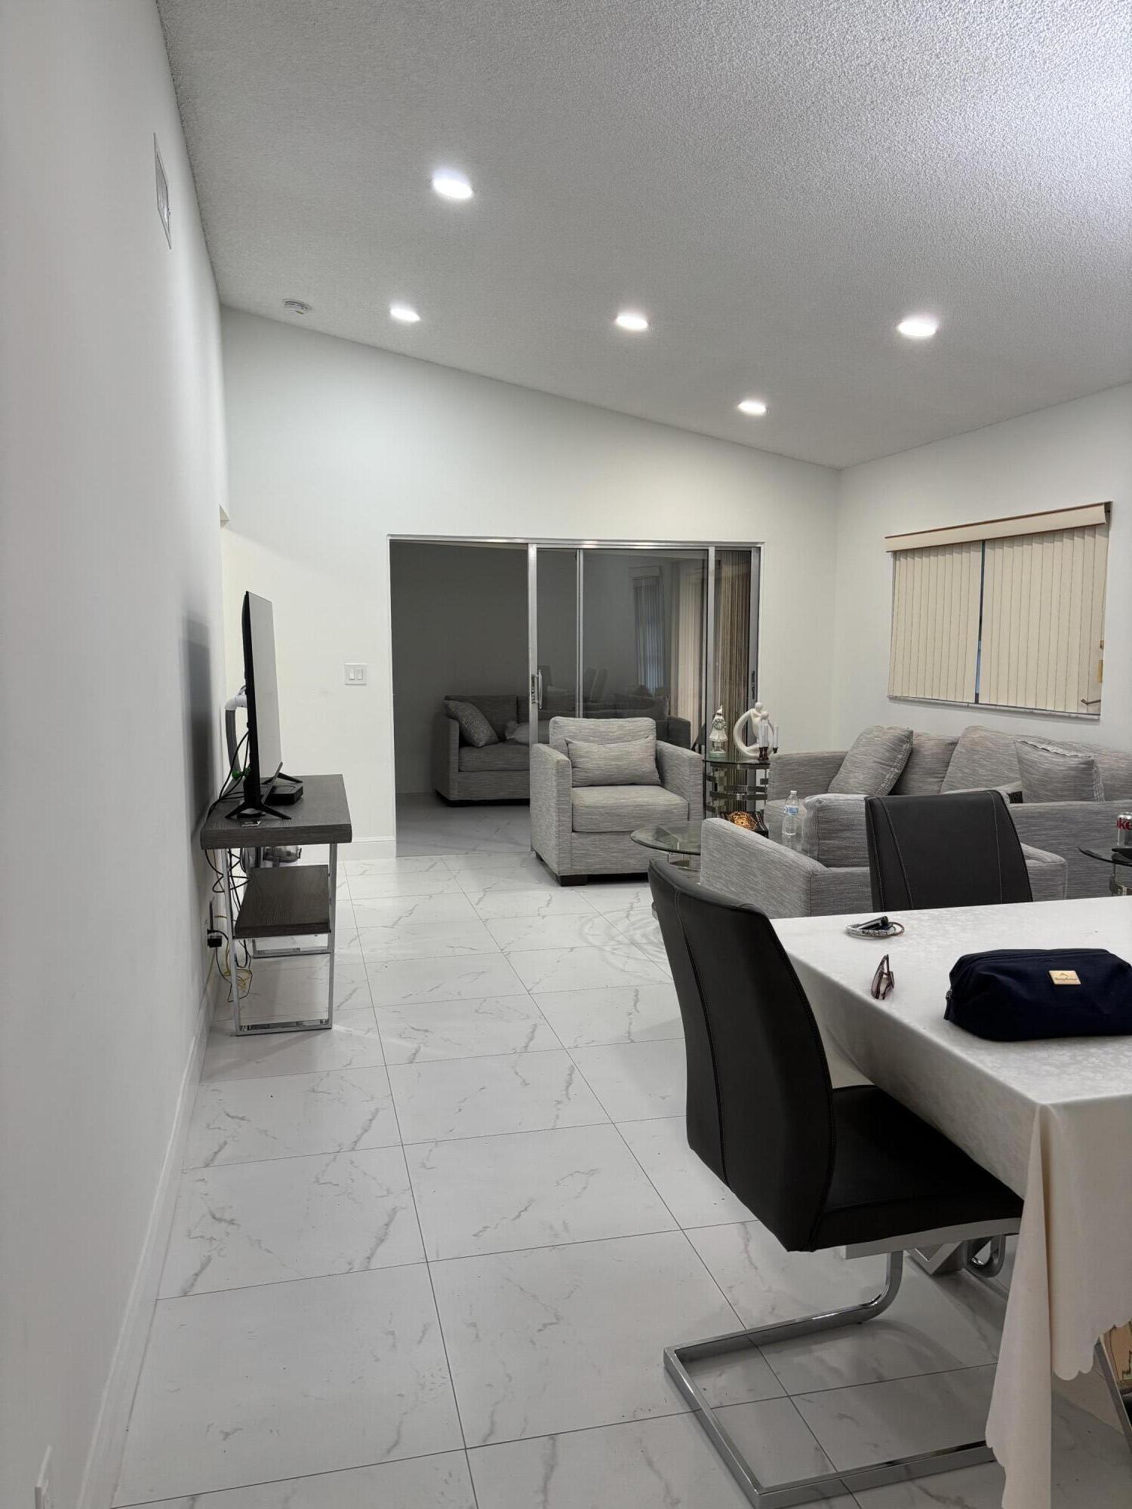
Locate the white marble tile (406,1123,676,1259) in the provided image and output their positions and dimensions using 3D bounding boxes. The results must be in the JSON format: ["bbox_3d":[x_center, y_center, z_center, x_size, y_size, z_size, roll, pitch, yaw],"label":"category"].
[{"bbox_3d":[-0.087,1.108,2.907,0.605,0.012,0.605,-2,6,-13],"label":"white marble tile"}]

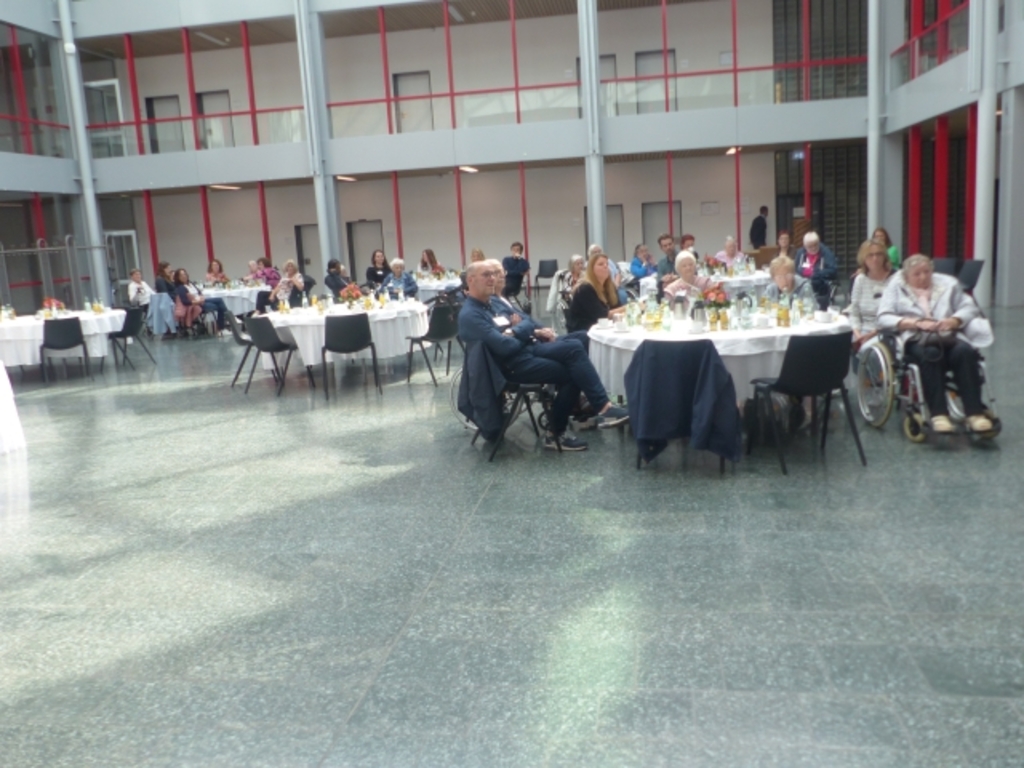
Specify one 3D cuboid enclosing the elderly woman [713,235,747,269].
[{"bbox_3d":[3.425,-1.629,13.365,0.500,1.320,0.750,-3,9,5],"label":"elderly woman"}]

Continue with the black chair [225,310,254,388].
[{"bbox_3d":[-2.878,-0.420,9.606,0.520,0.790,0.520,-6,10,-11],"label":"black chair"}]

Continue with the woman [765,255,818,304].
[{"bbox_3d":[2.178,-0.430,6.849,0.500,1.200,0.700,1,11,24],"label":"woman"}]

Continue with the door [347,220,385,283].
[{"bbox_3d":[-3.945,-3.389,23.554,1.000,2.080,0.150,-2,10,8],"label":"door"}]

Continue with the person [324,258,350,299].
[{"bbox_3d":[-2.130,-1.026,11.398,0.720,1.260,0.500,-6,10,-14],"label":"person"}]

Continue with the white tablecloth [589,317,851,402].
[{"bbox_3d":[1.450,-0.046,6.177,1.800,0.760,1.800,-4,10,0],"label":"white tablecloth"}]

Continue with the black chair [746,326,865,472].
[{"bbox_3d":[1.772,0.075,5.203,0.520,0.800,0.540,-5,9,-10],"label":"black chair"}]

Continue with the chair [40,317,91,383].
[{"bbox_3d":[-5.485,-0.442,10.617,0.520,0.790,0.520,-8,11,-23],"label":"chair"}]

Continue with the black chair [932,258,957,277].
[{"bbox_3d":[5.762,-1.274,11.613,0.520,0.810,0.540,-5,10,-6],"label":"black chair"}]

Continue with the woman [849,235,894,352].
[{"bbox_3d":[2.541,-0.343,5.923,0.500,1.300,0.780,-1,10,12],"label":"woman"}]

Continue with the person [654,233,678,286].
[{"bbox_3d":[2.169,-1.239,11.226,0.520,1.390,0.750,-10,12,-36],"label":"person"}]

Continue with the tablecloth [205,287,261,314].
[{"bbox_3d":[-5.373,-1.394,16.005,1.840,0.750,1.840,-3,10,1],"label":"tablecloth"}]

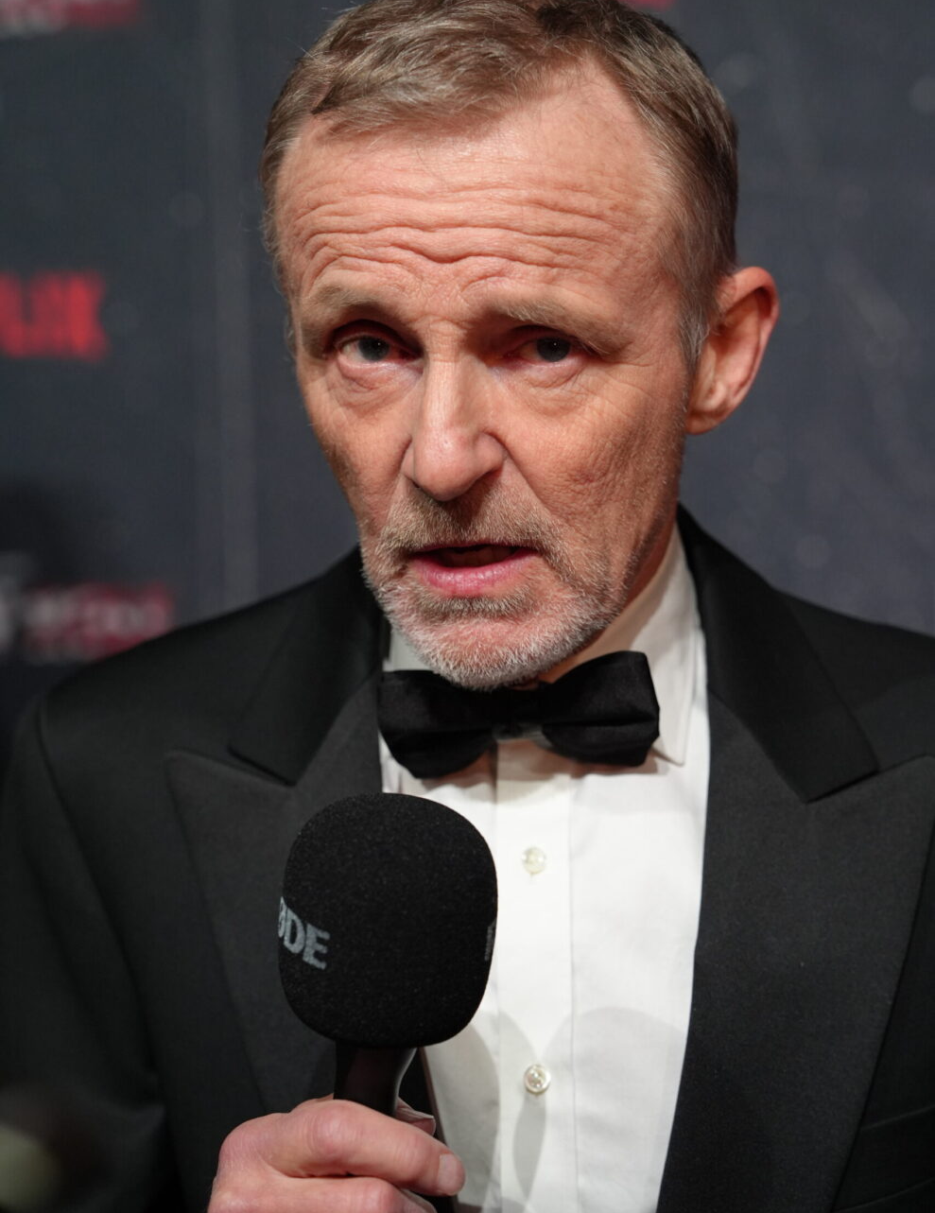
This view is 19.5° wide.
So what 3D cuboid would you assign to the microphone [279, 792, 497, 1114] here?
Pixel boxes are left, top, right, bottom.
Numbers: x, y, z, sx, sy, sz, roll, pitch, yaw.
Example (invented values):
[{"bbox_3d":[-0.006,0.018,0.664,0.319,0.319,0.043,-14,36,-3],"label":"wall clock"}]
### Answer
[{"bbox_3d":[-0.031,0.161,0.895,0.070,0.205,0.070,-1,15,-21],"label":"microphone"}]

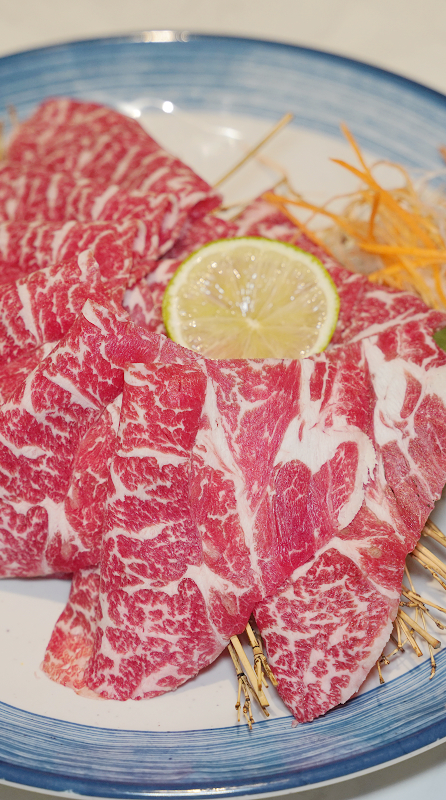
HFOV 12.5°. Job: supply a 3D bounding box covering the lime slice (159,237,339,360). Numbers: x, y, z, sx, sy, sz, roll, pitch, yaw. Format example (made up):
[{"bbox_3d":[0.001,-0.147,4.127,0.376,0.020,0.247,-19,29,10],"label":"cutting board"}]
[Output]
[{"bbox_3d":[0.008,-0.025,0.593,0.051,0.007,0.051,0,57,0],"label":"lime slice"}]

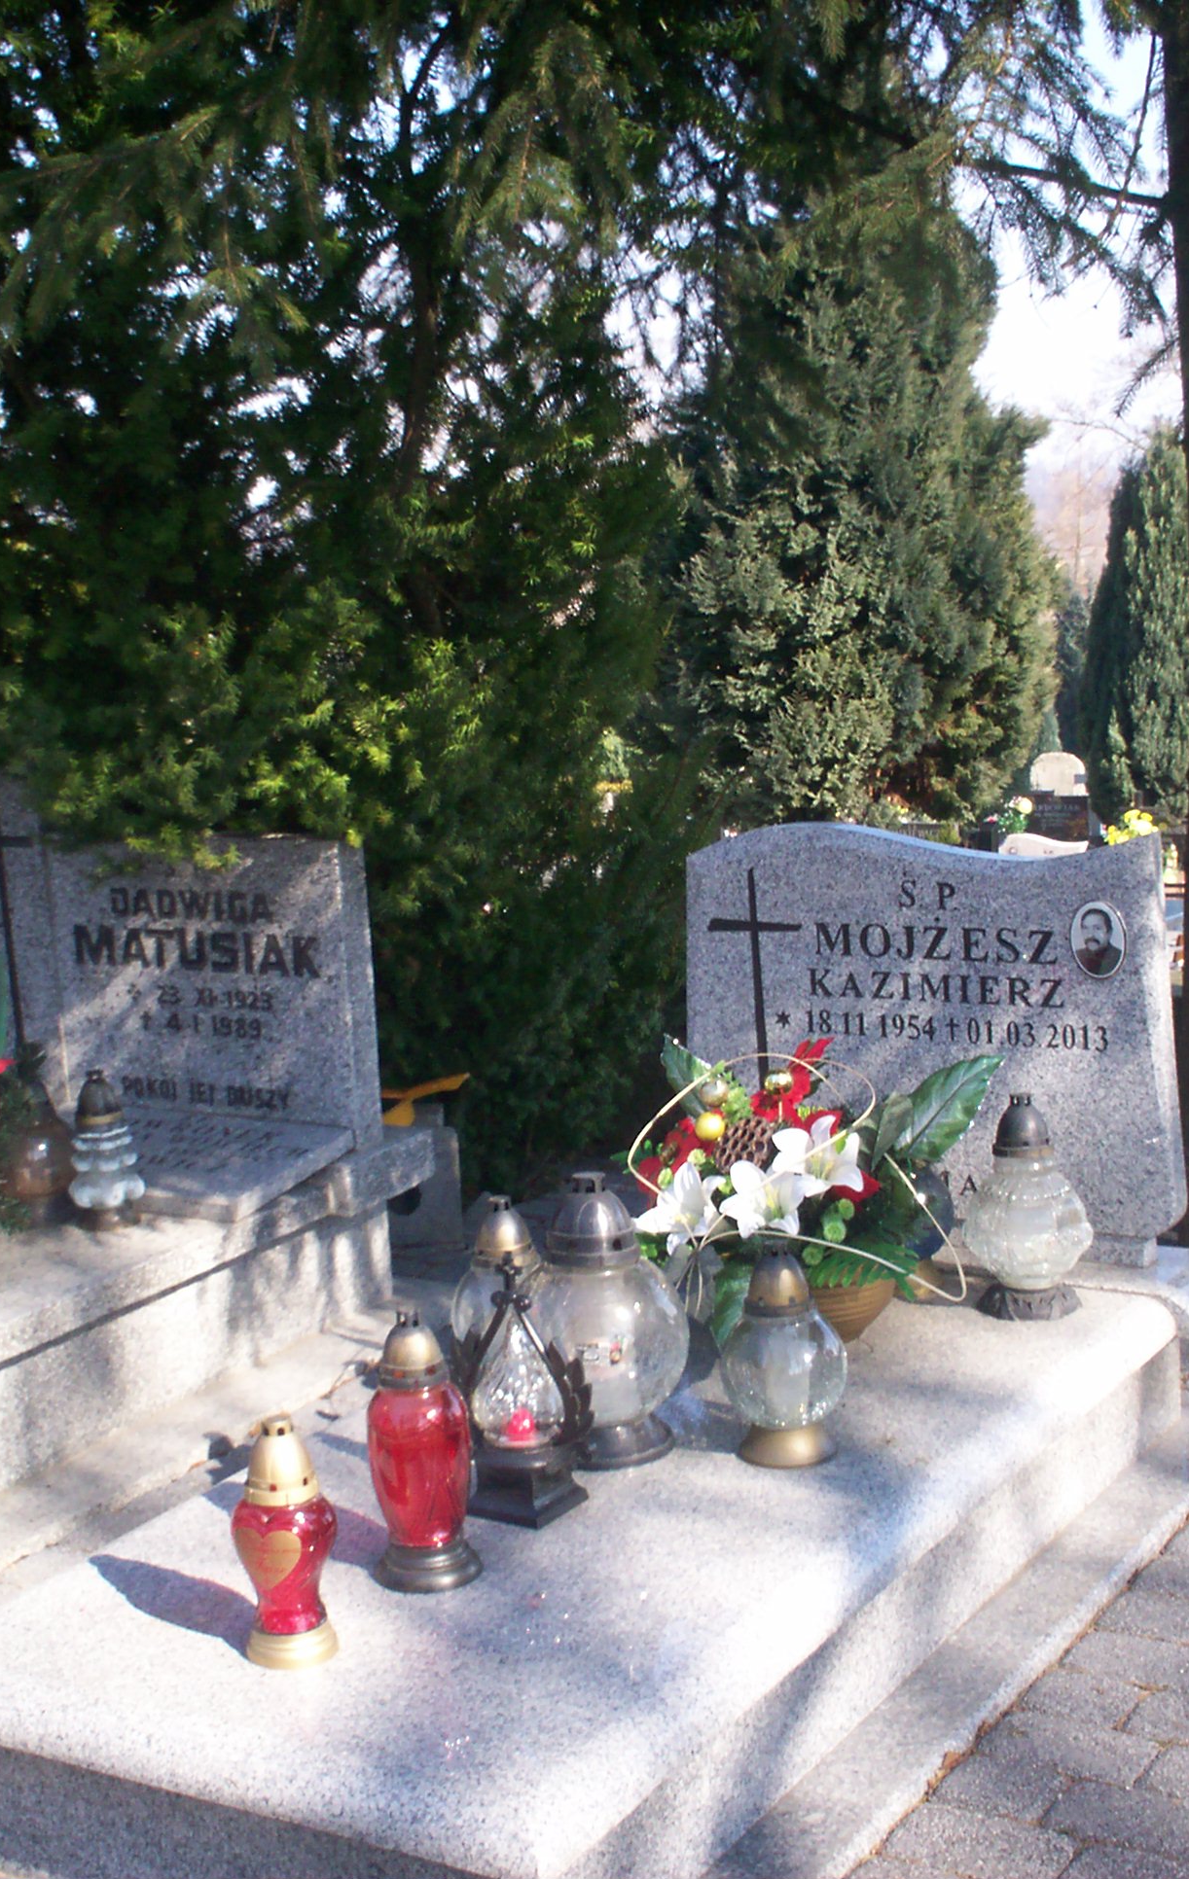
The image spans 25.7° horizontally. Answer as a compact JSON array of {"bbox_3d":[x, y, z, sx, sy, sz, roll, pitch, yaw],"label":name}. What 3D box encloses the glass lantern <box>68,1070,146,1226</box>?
[{"bbox_3d":[-0.832,0.350,4.417,0.129,0.258,0.129,-3,9,0],"label":"glass lantern"}]

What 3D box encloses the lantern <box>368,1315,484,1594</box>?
[{"bbox_3d":[-0.203,0.588,3.027,0.128,0.311,0.128,-3,9,0],"label":"lantern"}]

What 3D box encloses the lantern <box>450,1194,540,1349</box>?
[{"bbox_3d":[-0.121,0.499,3.671,0.162,0.275,0.162,-3,9,0],"label":"lantern"}]

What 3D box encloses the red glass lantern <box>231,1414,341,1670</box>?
[{"bbox_3d":[-0.338,0.648,2.835,0.116,0.266,0.116,-1,9,11],"label":"red glass lantern"}]

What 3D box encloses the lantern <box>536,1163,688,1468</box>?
[{"bbox_3d":[0.022,0.485,3.382,0.205,0.375,0.205,-3,7,0],"label":"lantern"}]

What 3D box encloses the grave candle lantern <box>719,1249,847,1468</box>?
[{"bbox_3d":[0.243,0.533,3.366,0.164,0.264,0.164,-3,9,0],"label":"grave candle lantern"}]

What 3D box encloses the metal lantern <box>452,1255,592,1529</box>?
[{"bbox_3d":[-0.099,0.546,3.212,0.135,0.318,0.123,1,8,31],"label":"metal lantern"}]

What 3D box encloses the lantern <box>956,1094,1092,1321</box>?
[{"bbox_3d":[0.648,0.396,3.941,0.195,0.325,0.195,1,8,31],"label":"lantern"}]

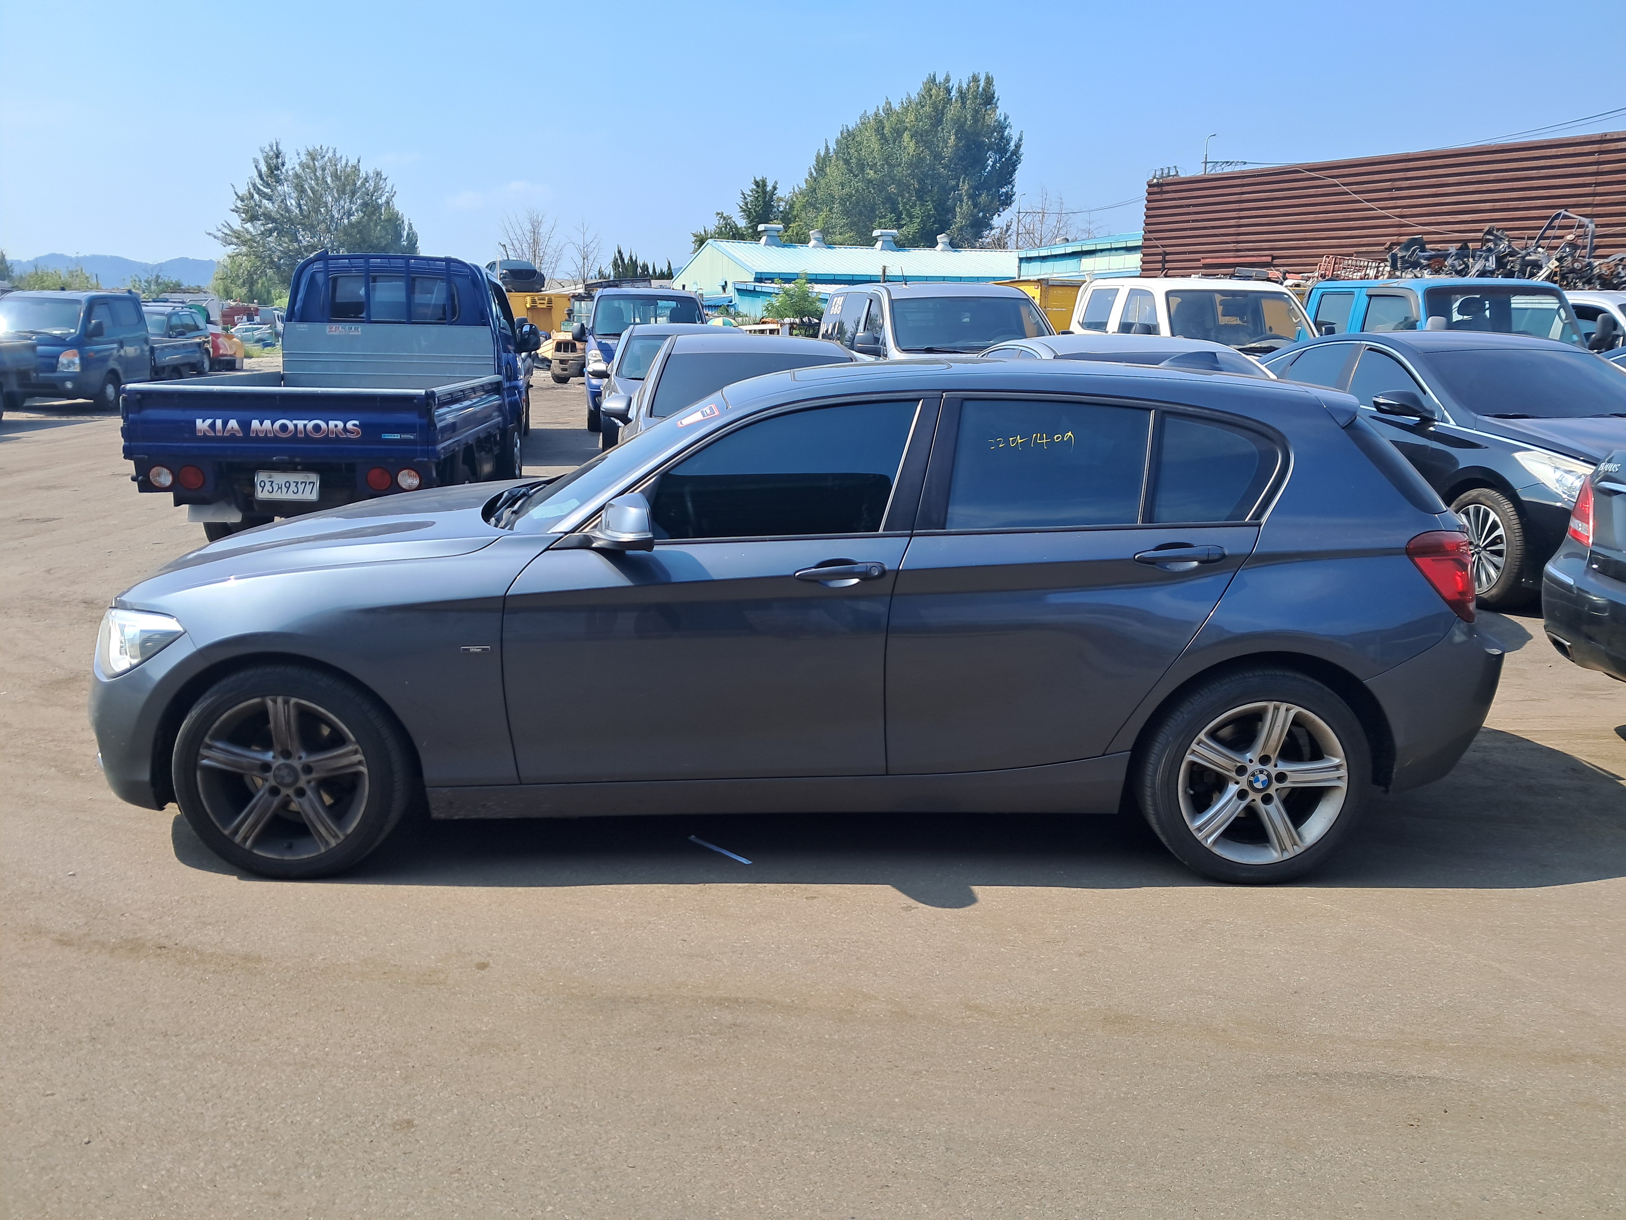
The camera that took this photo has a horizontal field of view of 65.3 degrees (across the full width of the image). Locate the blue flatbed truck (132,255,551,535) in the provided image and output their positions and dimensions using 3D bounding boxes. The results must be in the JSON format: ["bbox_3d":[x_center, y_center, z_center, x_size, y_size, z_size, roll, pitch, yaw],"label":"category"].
[{"bbox_3d":[-3.336,-1.707,9.772,1.740,2.000,5.120,-1,13,-6],"label":"blue flatbed truck"}]

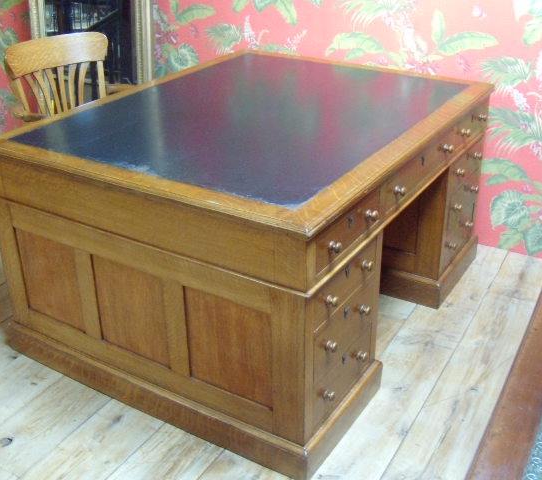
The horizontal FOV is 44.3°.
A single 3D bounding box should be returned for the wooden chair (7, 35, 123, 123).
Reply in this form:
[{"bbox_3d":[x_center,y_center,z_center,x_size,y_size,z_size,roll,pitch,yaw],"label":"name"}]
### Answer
[{"bbox_3d":[-0.779,-0.422,3.058,0.570,0.903,0.600,23,35,39],"label":"wooden chair"}]

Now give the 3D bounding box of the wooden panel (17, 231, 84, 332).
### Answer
[{"bbox_3d":[-0.721,0.132,2.195,0.290,0.314,0.020,15,31,29],"label":"wooden panel"}]

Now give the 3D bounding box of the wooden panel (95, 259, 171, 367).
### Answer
[{"bbox_3d":[-0.419,0.214,2.022,0.286,0.314,0.020,15,31,29],"label":"wooden panel"}]

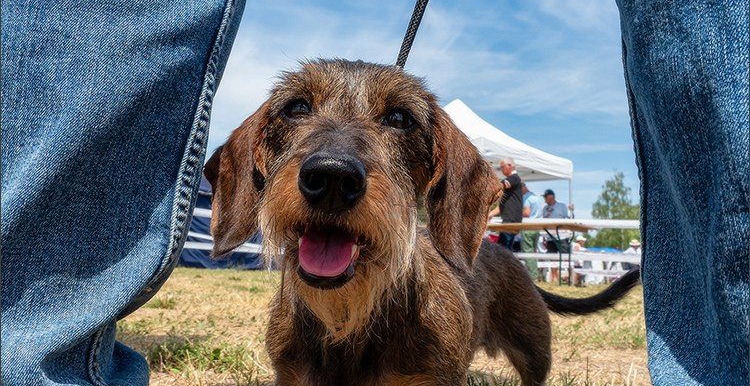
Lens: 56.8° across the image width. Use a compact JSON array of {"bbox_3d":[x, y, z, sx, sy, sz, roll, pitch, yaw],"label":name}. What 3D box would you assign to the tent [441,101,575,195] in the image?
[{"bbox_3d":[1.564,-0.069,12.979,3.070,3.300,3.070,-4,-8,41],"label":"tent"}]

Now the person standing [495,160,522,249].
[{"bbox_3d":[1.887,0.383,9.767,0.500,1.760,0.500,0,-6,15],"label":"person standing"}]

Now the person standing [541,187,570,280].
[{"bbox_3d":[3.403,0.772,12.998,0.580,1.720,0.420,-3,-7,37],"label":"person standing"}]

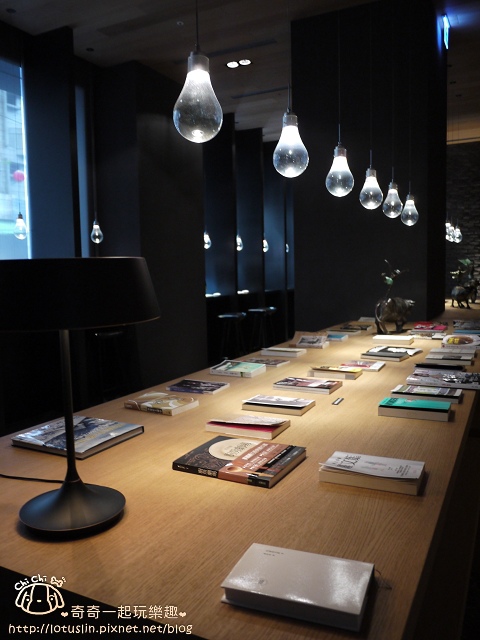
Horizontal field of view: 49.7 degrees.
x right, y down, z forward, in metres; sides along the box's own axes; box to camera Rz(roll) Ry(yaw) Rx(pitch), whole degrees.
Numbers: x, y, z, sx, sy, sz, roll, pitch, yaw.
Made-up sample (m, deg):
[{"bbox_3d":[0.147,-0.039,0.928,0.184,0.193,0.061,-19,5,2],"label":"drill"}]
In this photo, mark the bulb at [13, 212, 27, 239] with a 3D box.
[{"bbox_3d":[-1.869,-0.801,4.403,0.118,0.224,0.118,1,6,28],"label":"bulb"}]

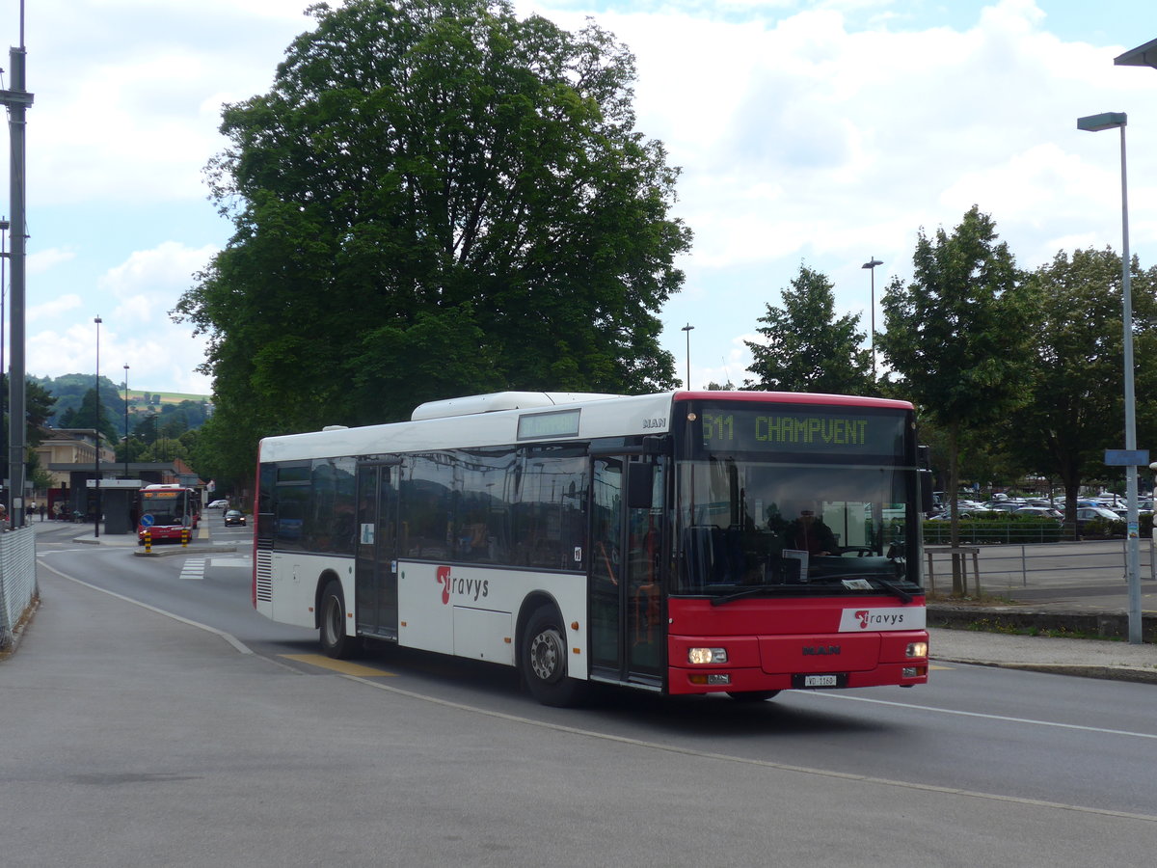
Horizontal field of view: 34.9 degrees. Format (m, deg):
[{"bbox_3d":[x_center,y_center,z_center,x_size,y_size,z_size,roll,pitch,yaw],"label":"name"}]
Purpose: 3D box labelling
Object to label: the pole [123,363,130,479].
[{"bbox_3d":[-32.977,1.066,134.286,0.450,12.500,1.600,1,-3,-22],"label":"pole"}]

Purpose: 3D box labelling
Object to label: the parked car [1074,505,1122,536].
[{"bbox_3d":[24.709,4.221,87.000,4.300,1.500,1.780,-3,-3,41],"label":"parked car"}]

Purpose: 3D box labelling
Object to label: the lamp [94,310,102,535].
[{"bbox_3d":[-27.018,-0.463,103.286,0.450,12.500,1.600,1,-3,-22],"label":"lamp"}]

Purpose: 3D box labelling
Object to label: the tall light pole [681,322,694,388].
[{"bbox_3d":[6.366,-0.069,105.286,0.450,12.500,1.800,1,-3,-22],"label":"tall light pole"}]

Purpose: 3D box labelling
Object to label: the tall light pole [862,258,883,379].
[{"bbox_3d":[12.753,-1.330,79.286,0.450,12.500,1.750,1,-3,-22],"label":"tall light pole"}]

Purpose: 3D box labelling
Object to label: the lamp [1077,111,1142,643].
[{"bbox_3d":[7.001,-0.733,24.156,0.400,6.950,0.800,2,-4,-43],"label":"lamp"}]

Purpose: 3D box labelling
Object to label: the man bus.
[{"bbox_3d":[-0.681,1.141,20.479,2.540,3.050,11.950,2,-3,-26],"label":"man bus"}]

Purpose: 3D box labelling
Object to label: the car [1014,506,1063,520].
[{"bbox_3d":[21.490,4.289,88.400,4.200,1.500,1.770,-3,-4,42],"label":"car"}]

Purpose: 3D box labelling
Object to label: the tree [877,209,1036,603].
[{"bbox_3d":[6.663,-0.642,32.659,2.900,6.950,2.900,-1,-3,12],"label":"tree"}]

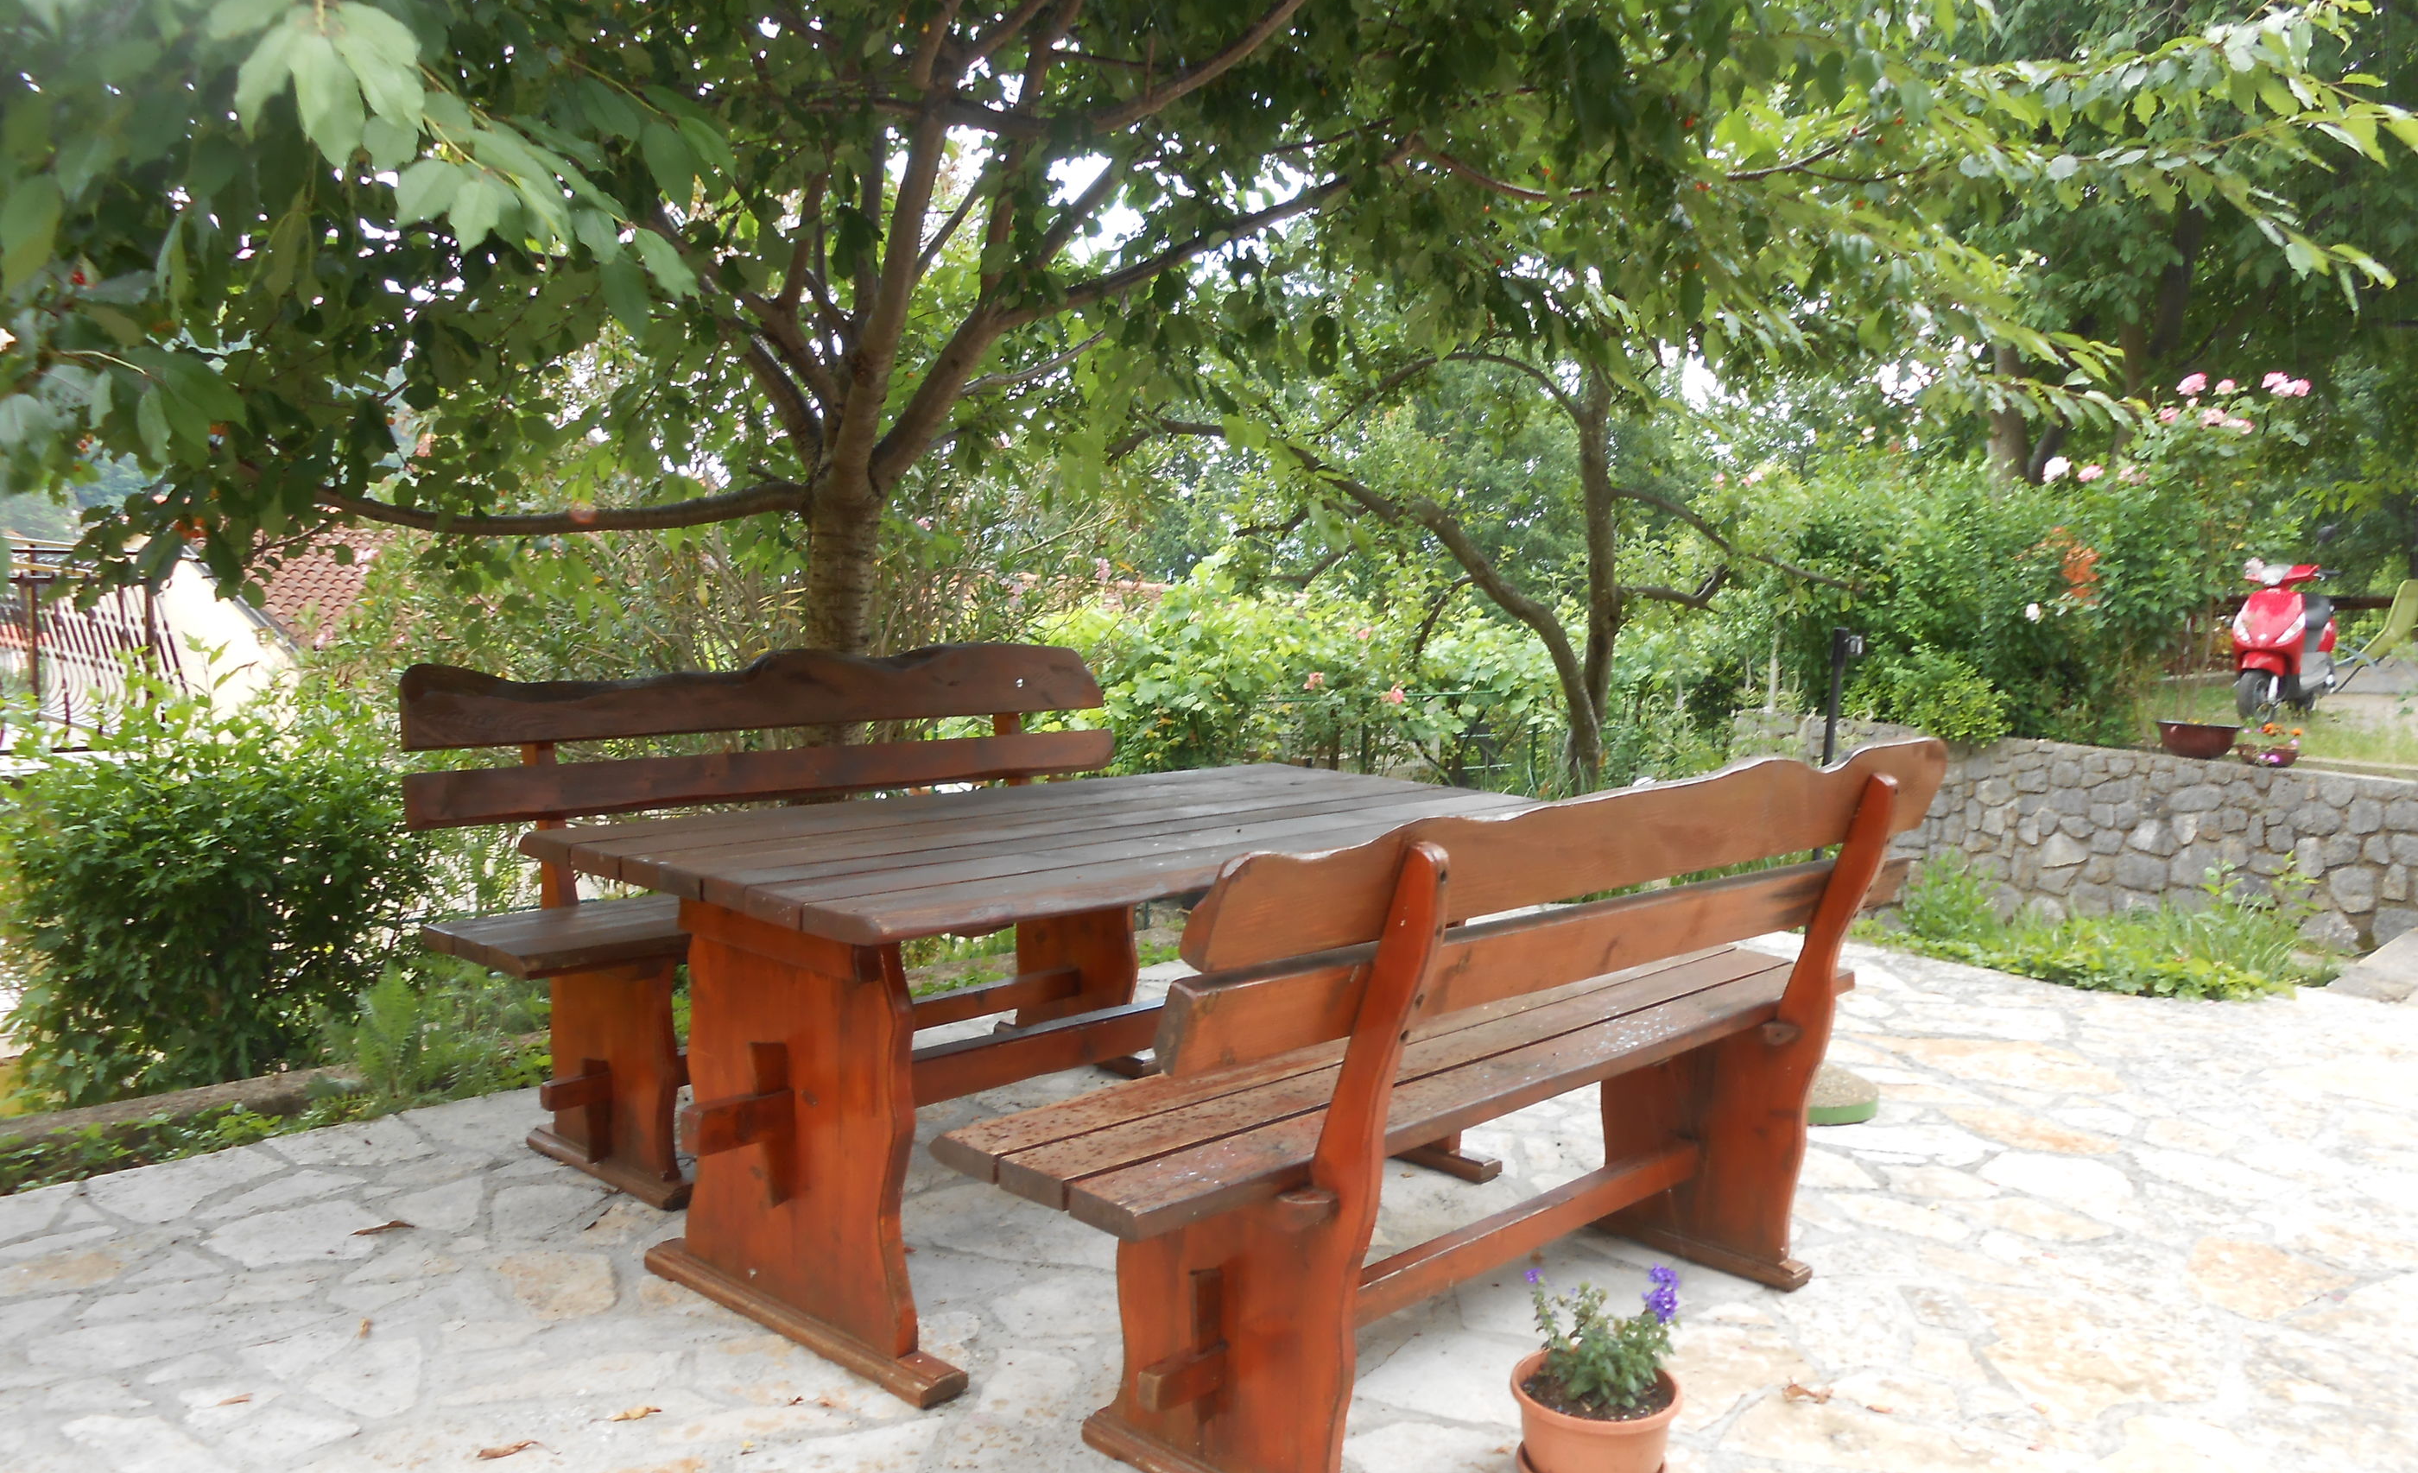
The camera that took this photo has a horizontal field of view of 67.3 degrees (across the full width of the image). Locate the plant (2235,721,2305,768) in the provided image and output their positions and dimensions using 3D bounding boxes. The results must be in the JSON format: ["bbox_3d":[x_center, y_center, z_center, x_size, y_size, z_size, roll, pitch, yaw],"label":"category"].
[{"bbox_3d":[4.201,0.034,7.200,0.270,0.165,0.270,6,7,30],"label":"plant"}]

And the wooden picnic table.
[{"bbox_3d":[-0.133,0.538,3.441,0.960,0.760,1.970,8,8,41],"label":"wooden picnic table"}]

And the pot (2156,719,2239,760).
[{"bbox_3d":[4.002,0.011,7.350,0.330,0.145,0.320,6,7,28],"label":"pot"}]

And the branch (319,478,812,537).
[{"bbox_3d":[-1.715,-0.607,4.800,1.330,0.160,0.220,4,6,11],"label":"branch"}]

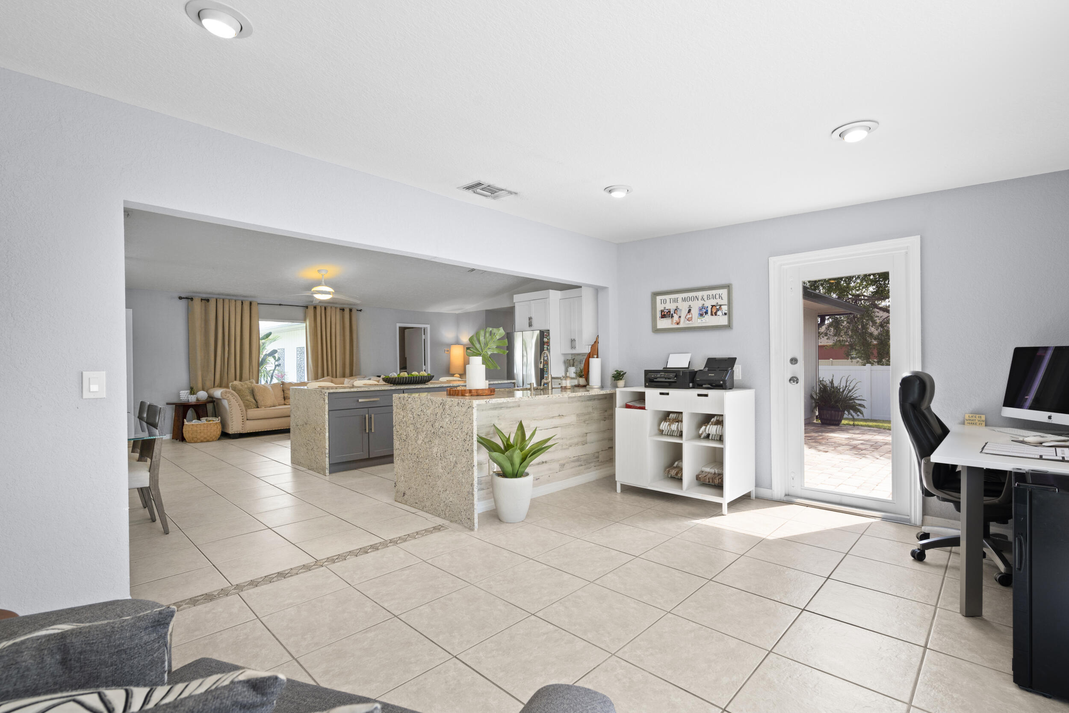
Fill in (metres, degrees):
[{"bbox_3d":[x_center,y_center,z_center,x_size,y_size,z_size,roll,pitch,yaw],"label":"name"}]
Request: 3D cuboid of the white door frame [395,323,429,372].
[{"bbox_3d":[-2.886,0.327,11.348,0.136,2.156,0.854,-2,-1,44],"label":"white door frame"}]

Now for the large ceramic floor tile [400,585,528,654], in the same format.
[{"bbox_3d":[-0.326,1.221,2.231,0.448,0.010,0.448,-1,-1,44],"label":"large ceramic floor tile"}]

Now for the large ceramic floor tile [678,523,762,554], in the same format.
[{"bbox_3d":[1.266,1.228,3.233,0.451,0.012,0.451,-1,-1,44],"label":"large ceramic floor tile"}]

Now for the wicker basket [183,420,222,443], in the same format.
[{"bbox_3d":[-5.477,1.234,7.846,0.330,0.330,0.480,-2,-2,44],"label":"wicker basket"}]

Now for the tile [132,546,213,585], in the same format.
[{"bbox_3d":[-2.248,1.258,2.834,0.451,0.012,0.451,-1,-1,44],"label":"tile"}]

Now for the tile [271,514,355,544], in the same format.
[{"bbox_3d":[-1.615,1.261,3.486,0.451,0.012,0.451,-1,-1,44],"label":"tile"}]

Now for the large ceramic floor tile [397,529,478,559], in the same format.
[{"bbox_3d":[-0.619,1.246,3.160,0.329,0.012,0.451,-1,-1,44],"label":"large ceramic floor tile"}]

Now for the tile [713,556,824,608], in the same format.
[{"bbox_3d":[1.268,1.208,2.568,0.448,0.010,0.448,-1,-1,44],"label":"tile"}]

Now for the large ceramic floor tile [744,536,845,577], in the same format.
[{"bbox_3d":[1.592,1.220,2.916,0.451,0.012,0.451,-1,-1,44],"label":"large ceramic floor tile"}]

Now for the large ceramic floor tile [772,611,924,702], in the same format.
[{"bbox_3d":[1.286,1.204,1.942,0.447,0.010,0.447,-2,-2,44],"label":"large ceramic floor tile"}]

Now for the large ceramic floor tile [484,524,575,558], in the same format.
[{"bbox_3d":[-0.018,1.239,3.206,0.450,0.012,0.450,-2,-1,44],"label":"large ceramic floor tile"}]

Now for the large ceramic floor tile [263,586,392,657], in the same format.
[{"bbox_3d":[-0.971,1.233,2.231,0.447,0.010,0.447,-2,-2,44],"label":"large ceramic floor tile"}]

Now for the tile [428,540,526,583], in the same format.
[{"bbox_3d":[-0.337,1.241,2.883,0.447,0.010,0.447,-2,-2,44],"label":"tile"}]

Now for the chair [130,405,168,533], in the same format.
[{"bbox_3d":[-2.972,0.812,3.352,0.460,0.910,0.580,-1,-1,44],"label":"chair"}]

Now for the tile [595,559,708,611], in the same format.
[{"bbox_3d":[0.631,1.221,2.572,0.450,0.012,0.450,-2,-1,44],"label":"tile"}]

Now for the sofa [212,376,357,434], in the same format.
[{"bbox_3d":[-4.490,0.902,8.752,0.880,0.910,2.380,-1,-1,44],"label":"sofa"}]

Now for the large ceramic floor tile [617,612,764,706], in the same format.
[{"bbox_3d":[0.642,1.210,1.933,0.447,0.010,0.447,-2,-2,44],"label":"large ceramic floor tile"}]

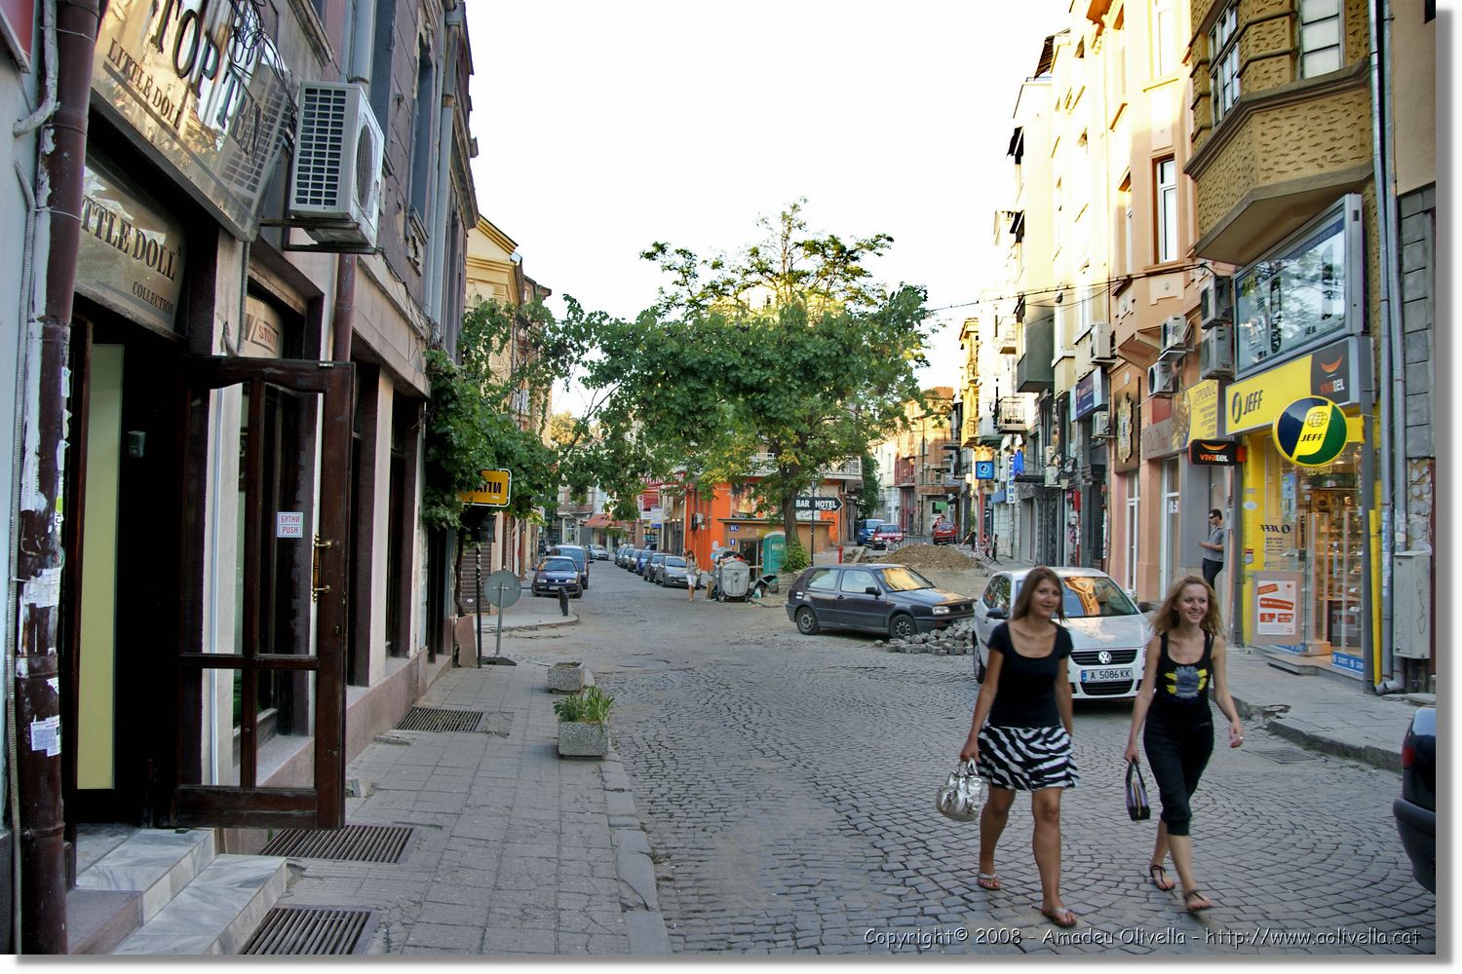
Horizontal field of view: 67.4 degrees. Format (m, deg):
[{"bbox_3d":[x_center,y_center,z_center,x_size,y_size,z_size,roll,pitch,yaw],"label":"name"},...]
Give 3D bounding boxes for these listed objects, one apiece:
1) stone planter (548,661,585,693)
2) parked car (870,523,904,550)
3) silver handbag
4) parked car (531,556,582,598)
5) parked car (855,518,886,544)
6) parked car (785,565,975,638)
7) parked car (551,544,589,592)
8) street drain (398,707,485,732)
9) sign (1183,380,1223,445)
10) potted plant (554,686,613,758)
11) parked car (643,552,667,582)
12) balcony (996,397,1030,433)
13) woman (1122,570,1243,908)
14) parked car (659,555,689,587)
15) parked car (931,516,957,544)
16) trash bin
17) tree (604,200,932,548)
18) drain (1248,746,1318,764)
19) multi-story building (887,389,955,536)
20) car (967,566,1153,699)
[{"bbox_3d":[-1.850,2.150,12.350,0.370,0.280,0.430,0,-2,-3],"label":"stone planter"},{"bbox_3d":[8.650,2.730,60.000,1.670,1.400,4.100,0,-2,9],"label":"parked car"},{"bbox_3d":[1.138,1.503,5.420,0.150,0.290,0.250,2,-3,-37],"label":"silver handbag"},{"bbox_3d":[-6.080,3.160,38.400,1.700,1.430,4.050,1,-2,-9],"label":"parked car"},{"bbox_3d":[8.750,2.770,66.500,1.720,1.570,4.200,1,-3,-1],"label":"parked car"},{"bbox_3d":[3.020,2.270,22.000,1.700,1.420,4.020,3,-3,-40],"label":"parked car"},{"bbox_3d":[-6.796,3.387,46.100,1.700,1.820,4.100,1,-3,-9],"label":"parked car"},{"bbox_3d":[-2.640,2.130,10.050,0.720,0.040,1.150,1,-2,-9],"label":"street drain"},{"bbox_3d":[7.855,-1.230,18.300,0.120,1.000,1.850,0,-3,7],"label":"sign"},{"bbox_3d":[-1.124,1.795,8.400,0.410,0.510,0.400,0,-3,3],"label":"potted plant"},{"bbox_3d":[-3.490,4.220,57.200,1.700,1.450,4.250,1,-2,-9],"label":"parked car"},{"bbox_3d":[11.300,-2.870,44.000,1.000,1.250,2.300,0,-2,9],"label":"balcony"},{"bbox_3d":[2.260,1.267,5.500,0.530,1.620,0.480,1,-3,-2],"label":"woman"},{"bbox_3d":[-2.430,3.940,51.200,1.700,1.420,4.250,1,-2,-10],"label":"parked car"},{"bbox_3d":[14.550,3.180,74.500,1.670,1.420,4.100,0,-2,10],"label":"parked car"},{"bbox_3d":[0.094,3.095,36.000,1.080,1.380,1.350,1,-3,-12],"label":"trash bin"},{"bbox_3d":[1.340,-3.600,39.300,11.200,13.100,10.300,0,-2,0],"label":"tree"},{"bbox_3d":[4.610,2.240,9.170,0.410,0.040,0.530,0,-2,3],"label":"drain"},{"bbox_3d":[15.530,-1.855,89.000,6.300,12.000,8.000,0,-3,14],"label":"multi-story building"},{"bbox_3d":[3.910,1.730,12.980,1.660,1.470,3.920,0,-2,5],"label":"car"}]

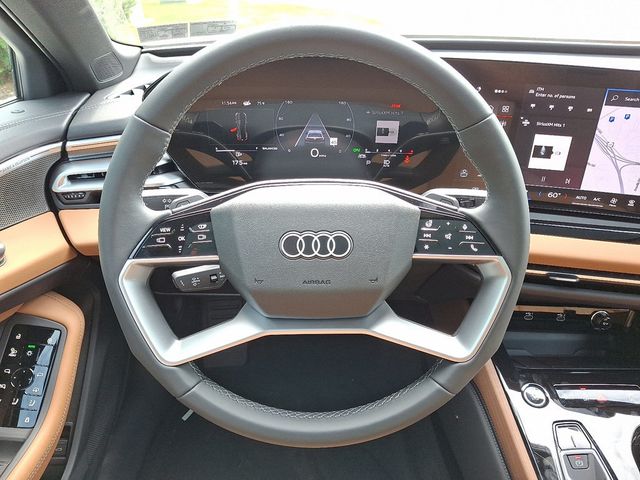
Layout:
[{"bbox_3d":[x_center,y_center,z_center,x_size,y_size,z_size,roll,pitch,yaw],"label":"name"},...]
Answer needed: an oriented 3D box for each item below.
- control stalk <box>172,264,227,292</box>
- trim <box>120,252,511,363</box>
[{"bbox_3d":[-0.114,0.038,0.472,0.073,0.024,0.020,-6,2,-6],"label":"control stalk"},{"bbox_3d":[-0.005,0.061,0.412,0.339,0.097,0.042,0,0,0],"label":"trim"}]

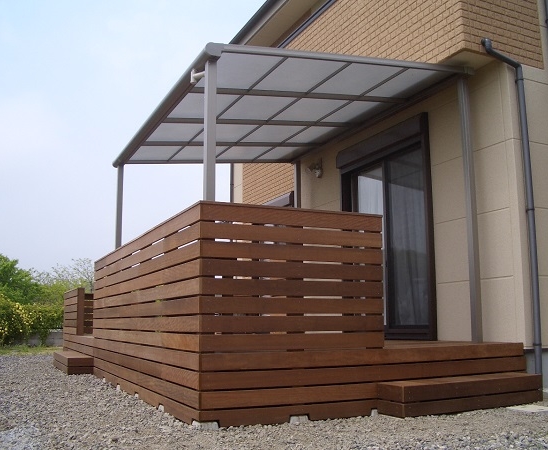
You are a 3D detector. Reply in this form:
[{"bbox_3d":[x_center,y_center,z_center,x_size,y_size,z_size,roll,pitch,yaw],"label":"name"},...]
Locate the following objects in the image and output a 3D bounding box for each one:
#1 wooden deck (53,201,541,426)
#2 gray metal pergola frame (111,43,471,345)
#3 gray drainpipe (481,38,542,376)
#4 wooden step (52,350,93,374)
[{"bbox_3d":[-0.868,1.167,7.700,3.145,1.458,7.857,4,-10,-25],"label":"wooden deck"},{"bbox_3d":[-0.080,-0.048,6.654,2.693,2.543,3.760,4,-10,-25],"label":"gray metal pergola frame"},{"bbox_3d":[2.000,-0.110,5.100,0.458,2.988,0.090,4,-10,-25],"label":"gray drainpipe"},{"bbox_3d":[-2.750,1.885,8.280,0.304,0.217,1.639,4,-10,-25],"label":"wooden step"}]

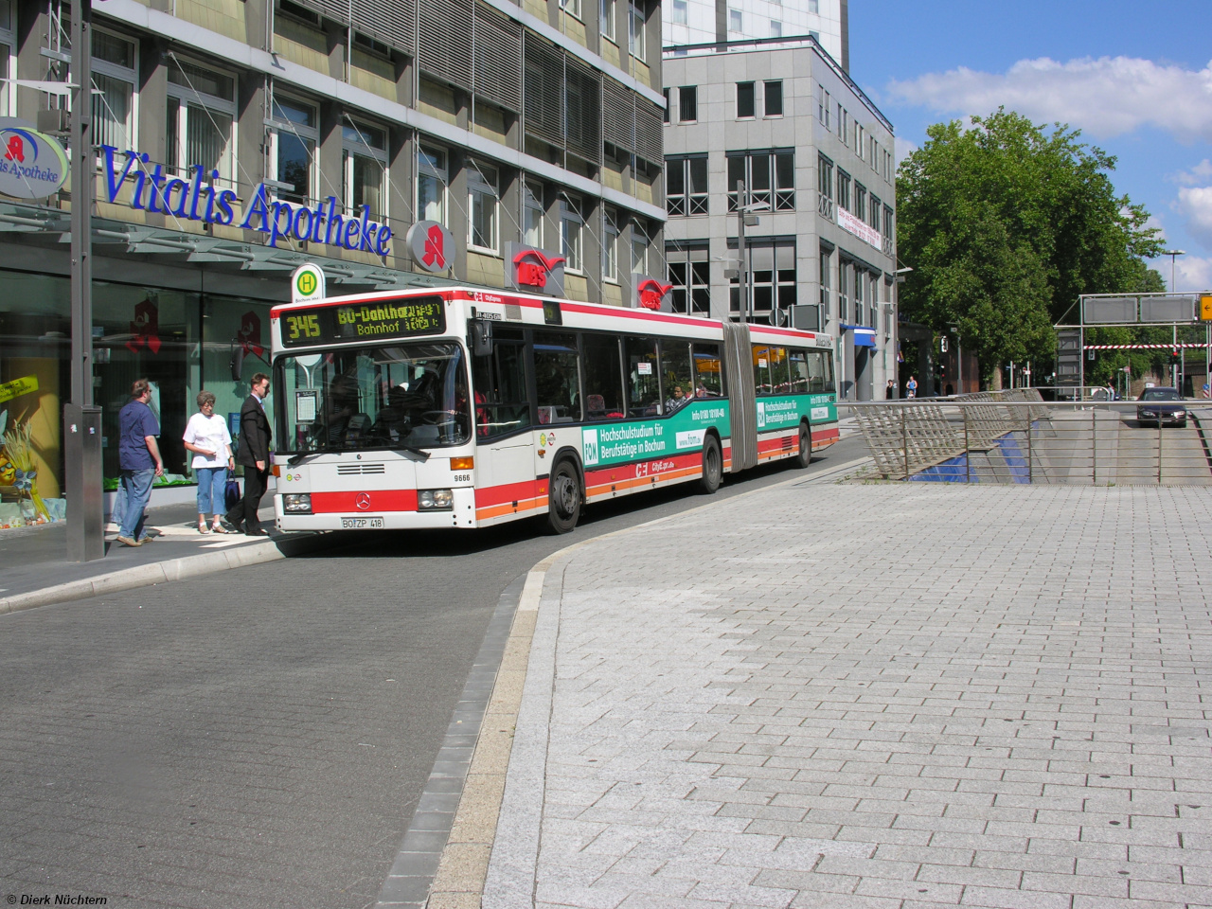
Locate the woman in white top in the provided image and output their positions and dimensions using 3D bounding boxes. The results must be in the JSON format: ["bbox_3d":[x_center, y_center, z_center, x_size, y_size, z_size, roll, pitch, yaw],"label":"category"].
[{"bbox_3d":[-4.597,0.071,14.150,0.580,1.640,0.420,-2,4,-23],"label":"woman in white top"}]

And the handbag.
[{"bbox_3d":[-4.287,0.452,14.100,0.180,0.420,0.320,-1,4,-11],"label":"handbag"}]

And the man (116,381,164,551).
[{"bbox_3d":[-4.966,0.076,13.050,0.530,1.780,0.450,2,4,37],"label":"man"}]

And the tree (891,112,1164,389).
[{"bbox_3d":[27.662,-12.950,80.000,17.400,19.600,15.500,0,4,0],"label":"tree"}]

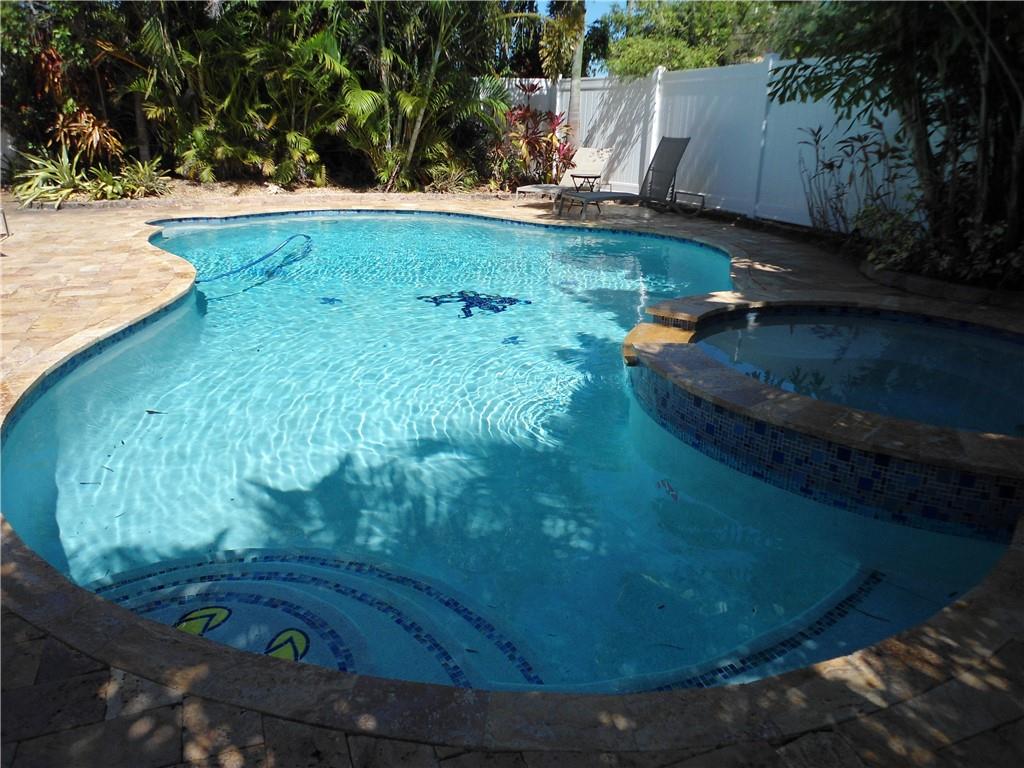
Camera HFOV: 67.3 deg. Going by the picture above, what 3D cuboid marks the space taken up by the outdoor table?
[{"bbox_3d":[1.017,-2.617,10.625,0.410,0.485,0.410,-8,21,-23],"label":"outdoor table"}]

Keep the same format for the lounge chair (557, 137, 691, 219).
[{"bbox_3d":[1.614,-2.755,10.264,1.820,1.000,0.650,-8,21,-23],"label":"lounge chair"}]

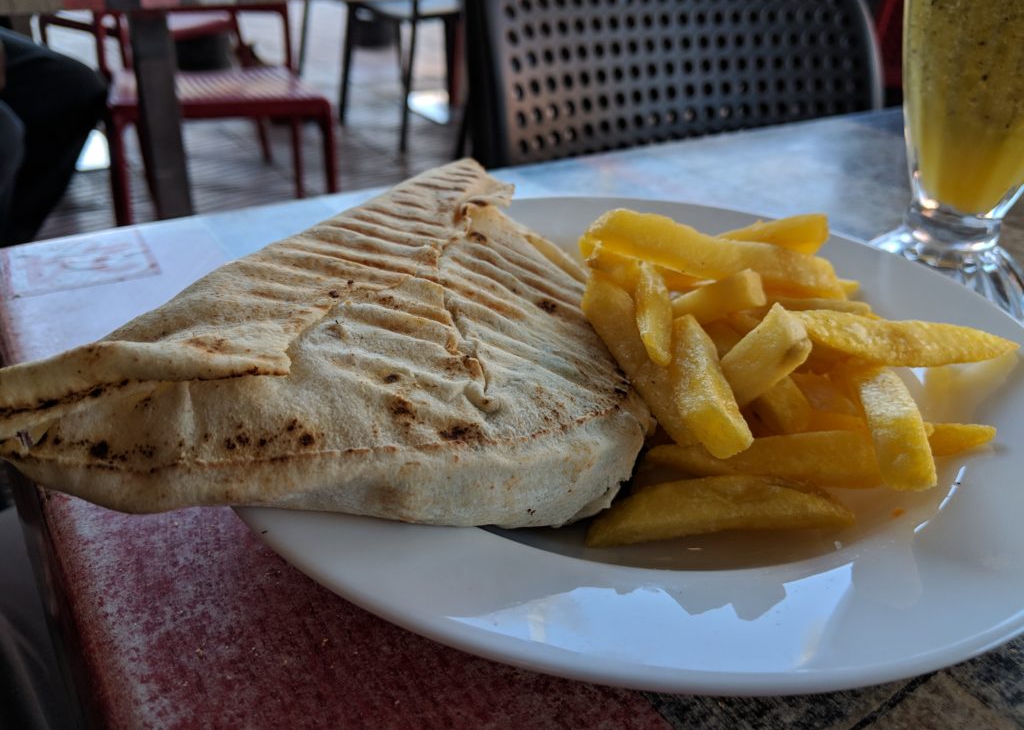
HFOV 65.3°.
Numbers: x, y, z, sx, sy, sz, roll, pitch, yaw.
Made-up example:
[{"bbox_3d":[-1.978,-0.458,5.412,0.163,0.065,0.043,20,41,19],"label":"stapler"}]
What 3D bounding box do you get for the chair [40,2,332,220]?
[{"bbox_3d":[-0.797,-0.720,2.149,0.520,0.820,0.530,-10,32,-20],"label":"chair"}]

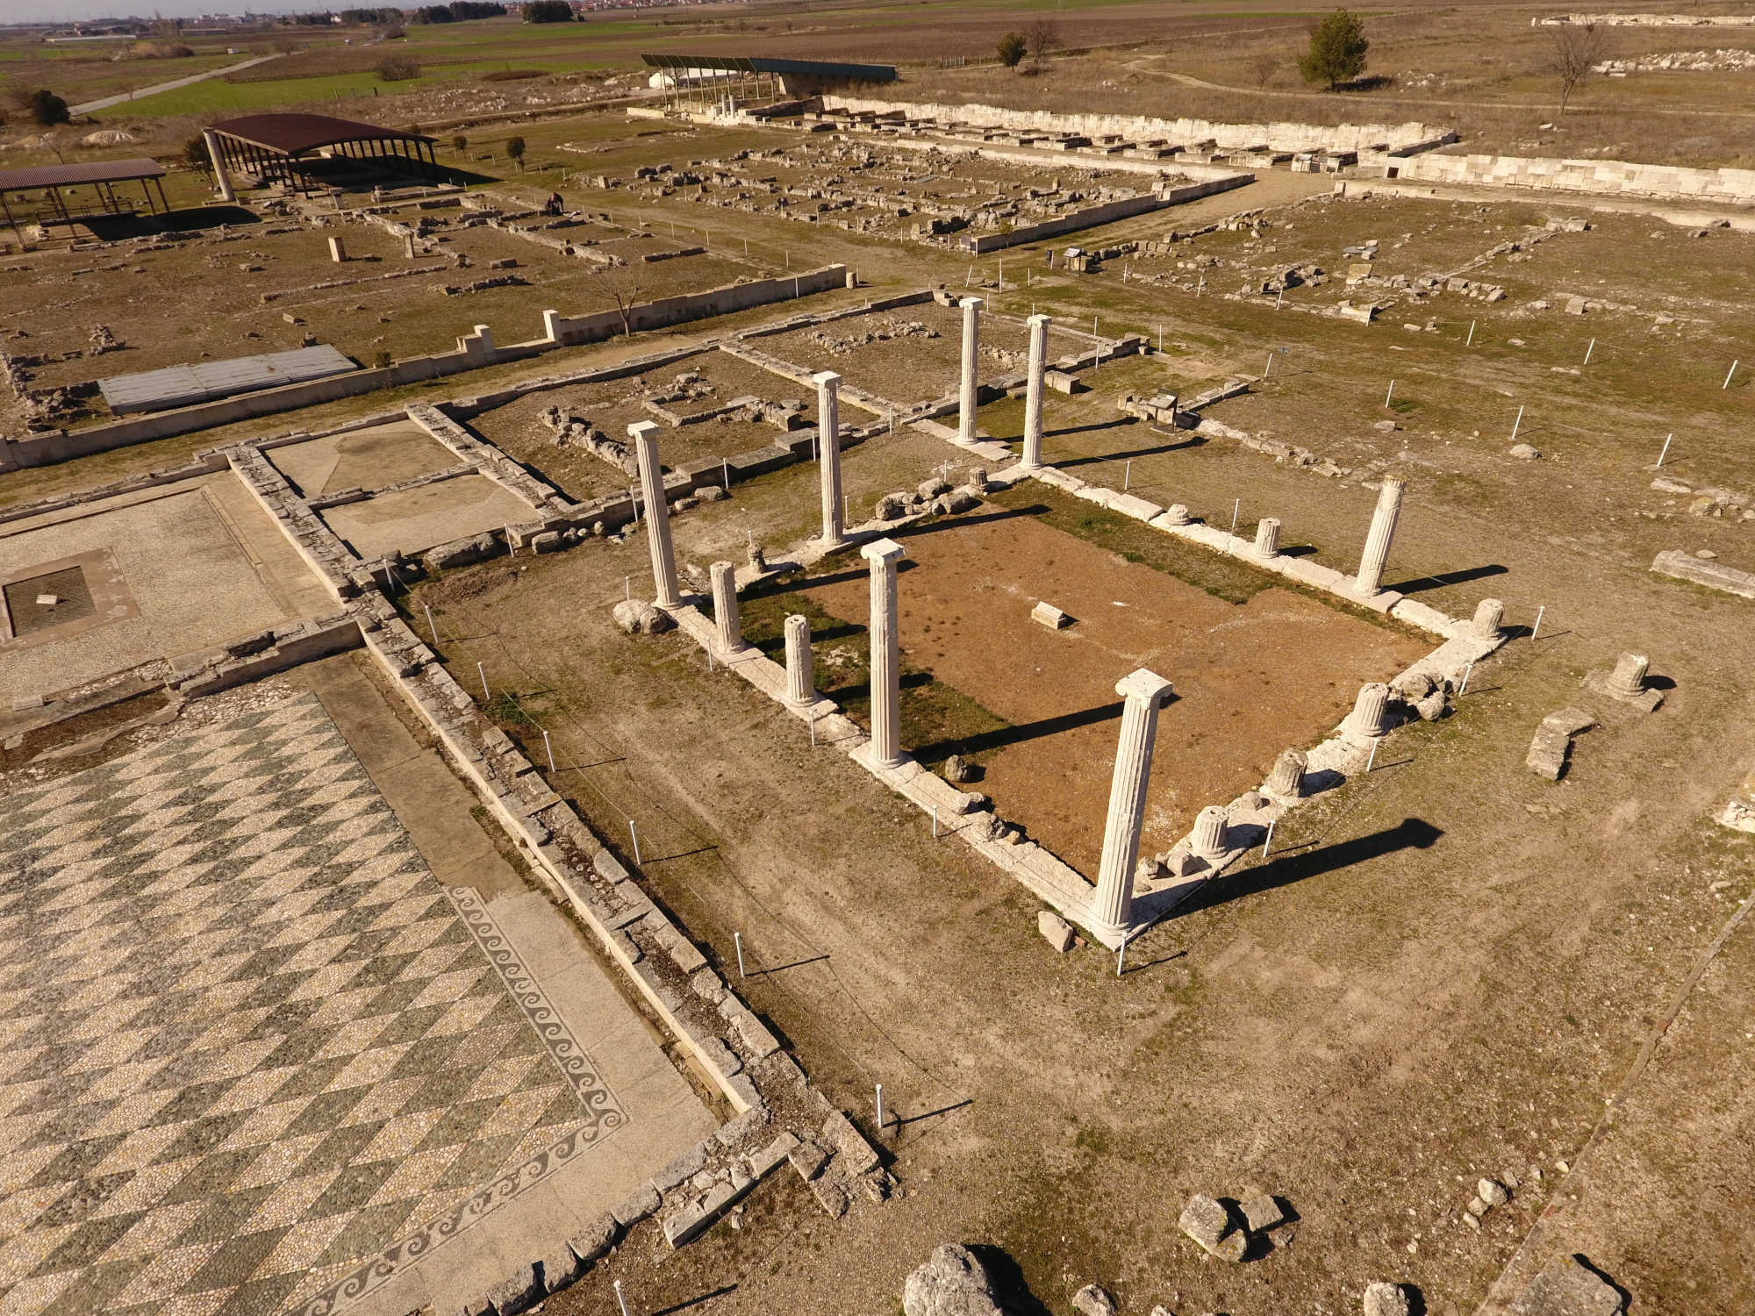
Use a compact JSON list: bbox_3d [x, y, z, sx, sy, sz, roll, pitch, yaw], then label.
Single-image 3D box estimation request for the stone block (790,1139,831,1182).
[{"bbox_3d":[-0.799,5.969,11.973,0.340,0.190,0.400,-25,39,-32],"label":"stone block"}]

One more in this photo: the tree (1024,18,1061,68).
[{"bbox_3d":[27.128,-102.256,168.117,5.800,6.400,5.800,-2,33,0],"label":"tree"}]

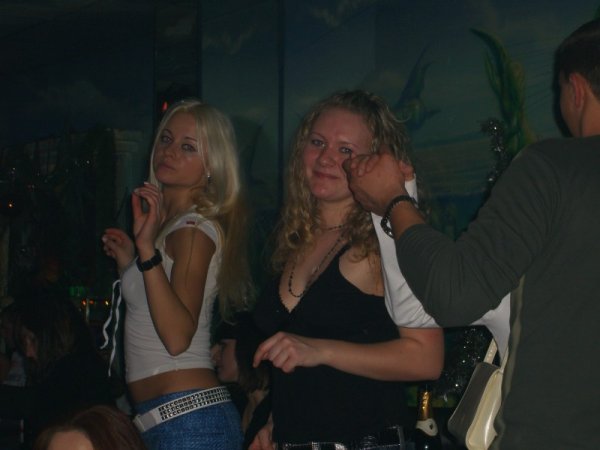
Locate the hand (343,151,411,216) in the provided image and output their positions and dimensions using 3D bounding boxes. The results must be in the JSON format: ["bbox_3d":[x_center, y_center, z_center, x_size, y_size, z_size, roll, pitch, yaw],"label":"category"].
[{"bbox_3d":[0.135,-0.073,2.900,0.095,0.115,0.090,-12,-28,-30],"label":"hand"}]

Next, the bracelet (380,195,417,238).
[{"bbox_3d":[0.175,-0.014,2.860,0.070,0.077,0.018,37,0,-45],"label":"bracelet"}]

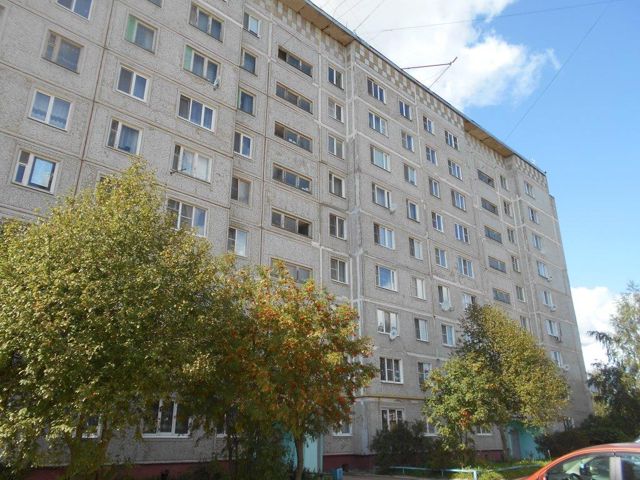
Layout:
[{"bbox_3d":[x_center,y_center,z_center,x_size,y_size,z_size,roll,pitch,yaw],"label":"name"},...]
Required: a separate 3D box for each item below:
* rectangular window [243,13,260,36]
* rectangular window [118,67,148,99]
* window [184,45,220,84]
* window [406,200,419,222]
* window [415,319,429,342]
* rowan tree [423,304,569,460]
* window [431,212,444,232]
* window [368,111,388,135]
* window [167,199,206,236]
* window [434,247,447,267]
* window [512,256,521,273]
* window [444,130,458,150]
[{"bbox_3d":[-4.228,-12.996,28.743,1.400,1.357,0.200,18,-27,-39],"label":"rectangular window"},{"bbox_3d":[-8.231,-6.864,21.206,1.366,1.357,0.200,18,-27,-39],"label":"rectangular window"},{"bbox_3d":[-5.912,-8.744,24.296,1.950,1.387,0.150,18,-28,-39],"label":"window"},{"bbox_3d":[6.550,-2.052,33.948,1.375,1.357,0.200,18,-27,-39],"label":"window"},{"bbox_3d":[6.431,5.753,30.443,1.320,1.370,0.150,18,-28,-38],"label":"window"},{"bbox_3d":[10.170,8.281,27.801,7.500,8.700,6.800,-7,-23,18],"label":"rowan tree"},{"bbox_3d":[8.718,-1.333,35.657,1.340,1.387,0.150,18,-28,-39],"label":"window"},{"bbox_3d":[4.055,-8.082,33.593,2.000,1.370,0.150,18,-28,-38],"label":"window"},{"bbox_3d":[-5.918,-0.909,21.267,1.950,1.387,0.150,18,-28,-39],"label":"window"},{"bbox_3d":[8.593,1.313,34.265,1.340,1.340,0.150,18,-28,-38],"label":"window"},{"bbox_3d":[18.108,2.203,44.449,1.250,1.300,0.200,18,-28,-38],"label":"window"},{"bbox_3d":[11.167,-8.365,40.757,1.900,1.387,0.150,18,-28,-39],"label":"window"}]

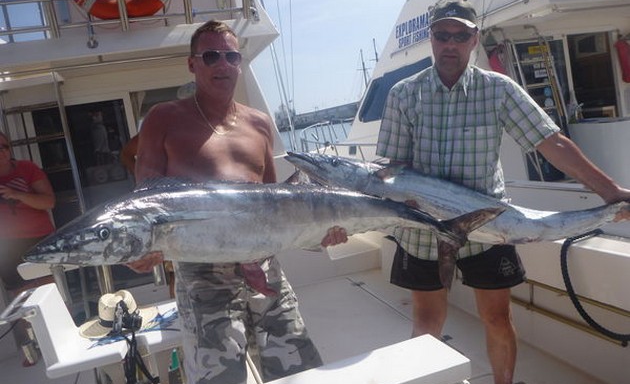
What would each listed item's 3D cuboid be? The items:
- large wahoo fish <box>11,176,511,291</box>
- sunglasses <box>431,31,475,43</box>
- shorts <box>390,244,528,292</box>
[{"bbox_3d":[-0.080,0.108,1.560,1.480,0.360,0.180,-4,7,-15],"label":"large wahoo fish"},{"bbox_3d":[0.503,-0.568,1.850,0.148,0.046,0.145,0,8,21],"label":"sunglasses"},{"bbox_3d":[0.570,0.210,2.050,0.530,0.380,0.300,-5,8,13],"label":"shorts"}]

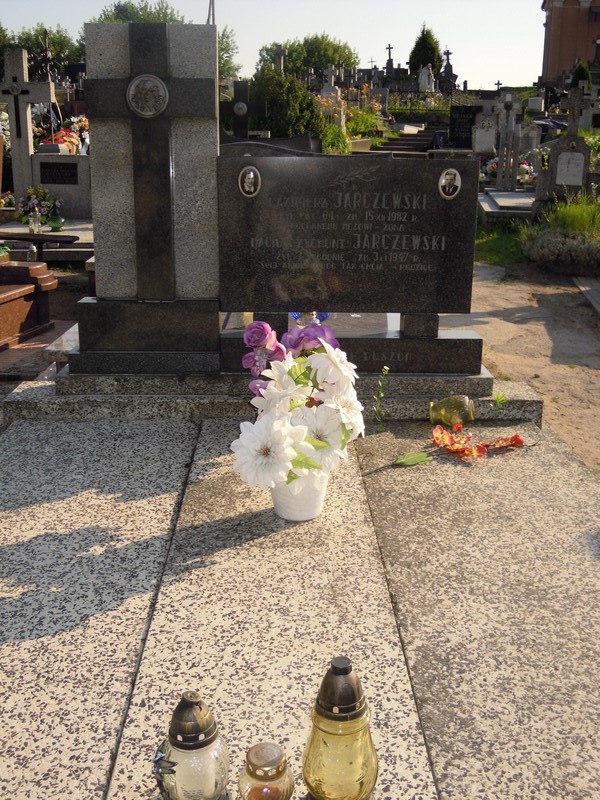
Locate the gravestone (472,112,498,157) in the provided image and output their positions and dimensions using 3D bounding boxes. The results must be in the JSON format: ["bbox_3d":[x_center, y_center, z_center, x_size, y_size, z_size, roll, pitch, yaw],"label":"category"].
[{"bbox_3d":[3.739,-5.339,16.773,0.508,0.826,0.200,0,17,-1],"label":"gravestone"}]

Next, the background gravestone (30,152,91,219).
[{"bbox_3d":[-2.466,-2.228,8.678,0.609,0.666,0.160,0,13,-2],"label":"background gravestone"}]

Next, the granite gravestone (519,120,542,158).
[{"bbox_3d":[3.880,-4.393,14.078,0.400,0.627,0.160,0,13,-2],"label":"granite gravestone"}]

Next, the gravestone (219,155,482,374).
[{"bbox_3d":[0.212,-0.538,3.373,1.060,0.845,0.190,0,13,-2],"label":"gravestone"}]

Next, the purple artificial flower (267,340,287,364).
[{"bbox_3d":[-0.071,-0.143,2.480,0.066,0.068,0.055,-1,13,-6],"label":"purple artificial flower"}]

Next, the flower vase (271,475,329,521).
[{"bbox_3d":[-0.001,0.272,2.535,0.172,0.145,0.172,0,17,-1],"label":"flower vase"}]

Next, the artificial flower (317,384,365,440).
[{"bbox_3d":[0.117,0.034,2.370,0.120,0.148,0.070,-7,15,-28],"label":"artificial flower"}]

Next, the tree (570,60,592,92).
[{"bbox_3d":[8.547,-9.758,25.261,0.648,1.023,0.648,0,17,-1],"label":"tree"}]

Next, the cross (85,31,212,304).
[{"bbox_3d":[-0.572,-0.930,3.320,0.490,1.030,0.140,0,13,-2],"label":"cross"}]

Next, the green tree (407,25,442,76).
[{"bbox_3d":[5.465,-14.945,36.234,1.436,2.589,1.436,0,17,-1],"label":"green tree"}]

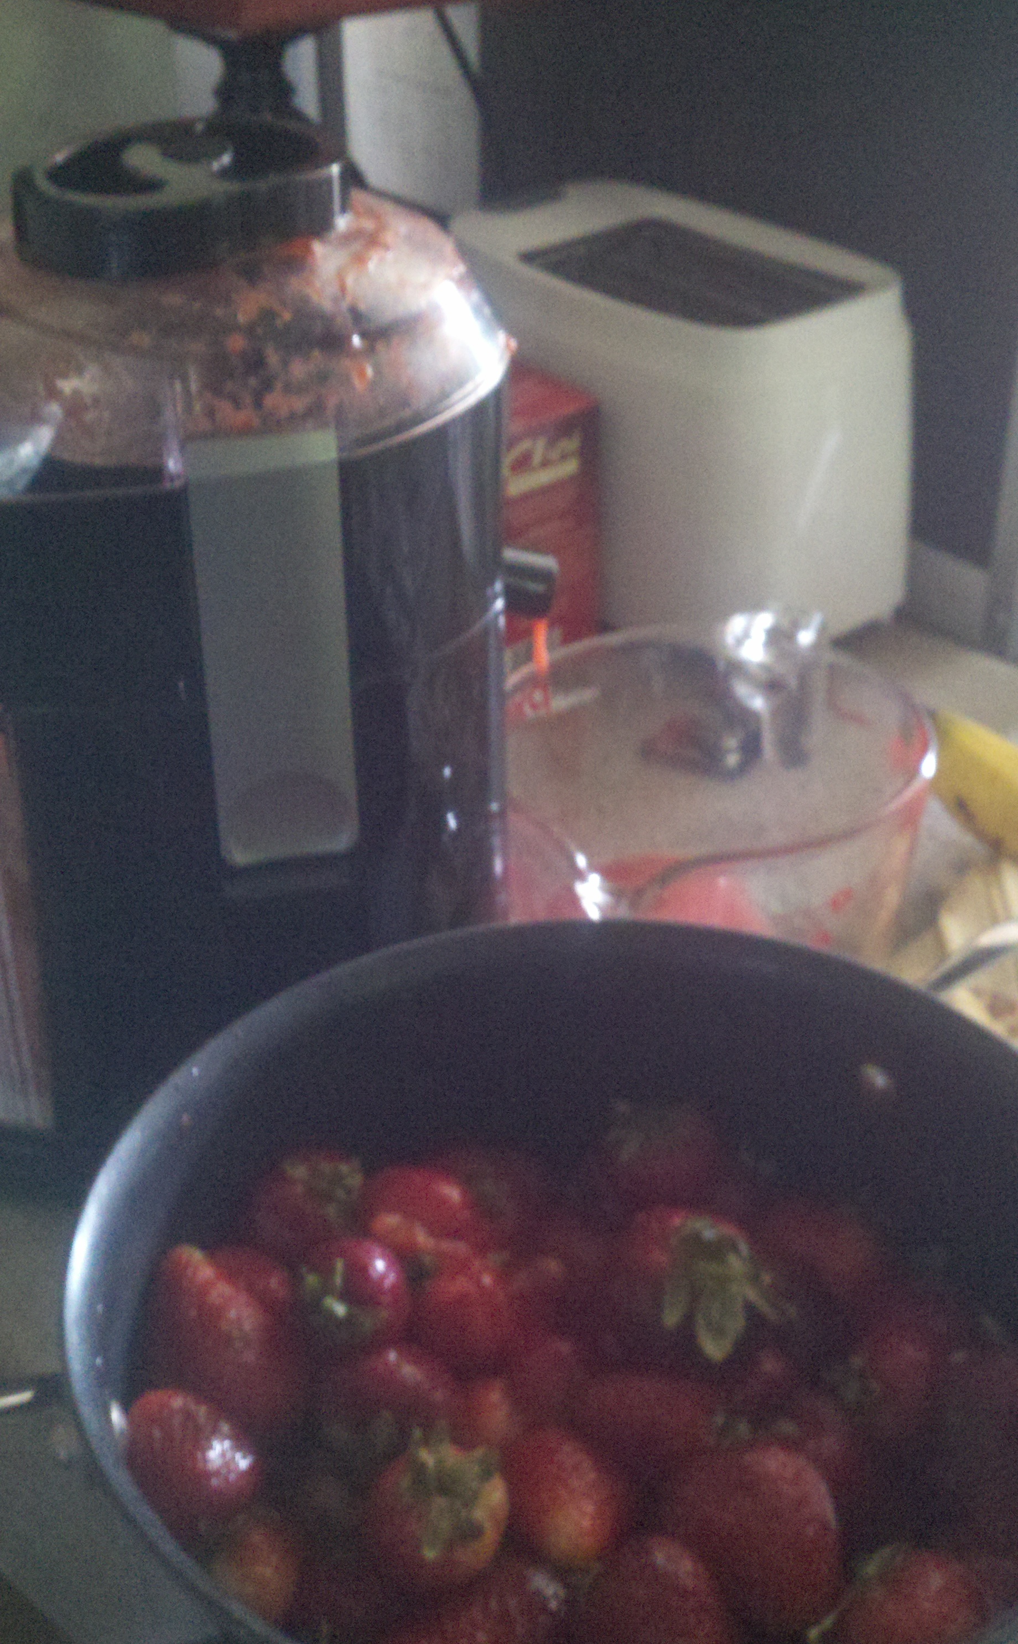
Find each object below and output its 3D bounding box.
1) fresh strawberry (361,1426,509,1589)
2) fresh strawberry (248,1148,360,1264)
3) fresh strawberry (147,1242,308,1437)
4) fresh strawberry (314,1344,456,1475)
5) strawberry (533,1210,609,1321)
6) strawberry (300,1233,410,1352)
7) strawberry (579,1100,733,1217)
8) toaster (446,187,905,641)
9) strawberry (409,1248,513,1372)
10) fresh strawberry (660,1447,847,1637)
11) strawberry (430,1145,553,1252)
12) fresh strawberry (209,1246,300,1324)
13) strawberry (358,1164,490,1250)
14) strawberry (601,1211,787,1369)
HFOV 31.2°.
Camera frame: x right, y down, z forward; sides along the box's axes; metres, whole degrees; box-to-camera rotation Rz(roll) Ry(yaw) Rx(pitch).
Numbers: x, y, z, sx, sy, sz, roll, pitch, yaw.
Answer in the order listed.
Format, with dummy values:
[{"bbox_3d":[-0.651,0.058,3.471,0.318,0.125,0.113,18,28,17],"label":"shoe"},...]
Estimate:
[{"bbox_3d":[-0.018,0.168,0.443,0.035,0.040,0.035,1,76,-3],"label":"fresh strawberry"},{"bbox_3d":[-0.060,0.111,0.523,0.032,0.032,0.032,-27,73,-36],"label":"fresh strawberry"},{"bbox_3d":[-0.076,0.141,0.495,0.035,0.035,0.052,-30,75,-9],"label":"fresh strawberry"},{"bbox_3d":[-0.033,0.157,0.492,0.035,0.035,0.039,11,38,14],"label":"fresh strawberry"},{"bbox_3d":[0.018,0.130,0.532,0.030,0.034,0.030,0,36,0],"label":"strawberry"},{"bbox_3d":[-0.043,0.132,0.509,0.031,0.031,0.034,8,29,15],"label":"strawberry"},{"bbox_3d":[0.046,0.105,0.560,0.037,0.042,0.037,-23,18,8],"label":"strawberry"},{"bbox_3d":[0.075,-0.212,0.963,0.135,0.190,0.245,-27,42,-34],"label":"toaster"},{"bbox_3d":[-0.012,0.133,0.493,0.029,0.029,0.033,0,77,0],"label":"strawberry"},{"bbox_3d":[0.058,0.171,0.436,0.042,0.042,0.045,-10,59,-6],"label":"fresh strawberry"},{"bbox_3d":[-0.006,0.114,0.539,0.036,0.037,0.036,-6,72,-8],"label":"strawberry"},{"bbox_3d":[-0.073,0.130,0.497,0.030,0.033,0.030,-27,37,0],"label":"fresh strawberry"},{"bbox_3d":[-0.025,0.117,0.536,0.036,0.036,0.036,0,34,0],"label":"strawberry"},{"bbox_3d":[0.050,0.128,0.505,0.039,0.039,0.040,-9,5,-12],"label":"strawberry"}]

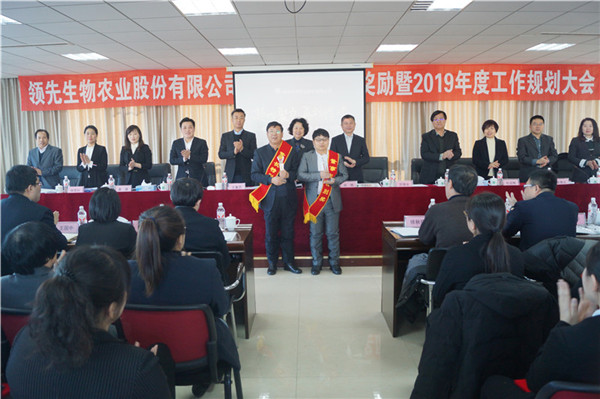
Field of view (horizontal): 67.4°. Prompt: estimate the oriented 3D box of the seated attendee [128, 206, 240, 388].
[{"bbox_3d":[-0.537,0.586,2.265,0.510,1.230,0.820,0,7,8],"label":"seated attendee"}]

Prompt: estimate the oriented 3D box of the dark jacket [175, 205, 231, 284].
[{"bbox_3d":[-0.708,0.330,2.990,0.530,0.650,0.480,0,7,8],"label":"dark jacket"}]

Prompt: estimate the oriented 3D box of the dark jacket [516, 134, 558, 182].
[{"bbox_3d":[3.310,-0.537,6.301,0.510,0.740,0.340,1,8,15],"label":"dark jacket"}]

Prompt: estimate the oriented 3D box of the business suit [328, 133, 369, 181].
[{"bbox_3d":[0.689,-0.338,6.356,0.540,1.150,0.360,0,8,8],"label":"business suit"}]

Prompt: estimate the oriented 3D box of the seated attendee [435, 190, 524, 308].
[{"bbox_3d":[0.921,0.582,2.498,0.500,1.280,0.720,-3,8,-13],"label":"seated attendee"}]

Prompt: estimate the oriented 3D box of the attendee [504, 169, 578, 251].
[{"bbox_3d":[1.585,0.421,3.175,0.540,1.290,0.780,-3,7,-16],"label":"attendee"}]

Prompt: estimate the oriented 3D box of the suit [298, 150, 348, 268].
[{"bbox_3d":[0.271,0.132,5.233,0.560,1.396,0.360,-1,8,3],"label":"suit"}]

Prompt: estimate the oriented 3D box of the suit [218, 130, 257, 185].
[{"bbox_3d":[-0.866,-0.578,6.339,0.530,0.780,0.340,-2,8,-8],"label":"suit"}]

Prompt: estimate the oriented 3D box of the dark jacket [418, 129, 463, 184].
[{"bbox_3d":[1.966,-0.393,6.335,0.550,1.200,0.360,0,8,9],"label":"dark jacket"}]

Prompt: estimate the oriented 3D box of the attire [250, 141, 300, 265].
[{"bbox_3d":[-0.262,0.059,5.244,0.560,1.420,0.360,-2,7,-8],"label":"attire"}]

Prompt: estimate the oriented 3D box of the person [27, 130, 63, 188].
[{"bbox_3d":[-3.586,-0.160,6.424,0.490,1.648,0.380,-2,8,-7],"label":"person"}]

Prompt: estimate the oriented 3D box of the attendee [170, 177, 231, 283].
[{"bbox_3d":[-0.669,0.500,3.122,0.560,1.337,0.740,0,8,9],"label":"attendee"}]

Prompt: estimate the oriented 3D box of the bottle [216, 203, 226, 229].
[{"bbox_3d":[-0.674,0.141,3.861,0.066,0.228,0.066,-1,8,1],"label":"bottle"}]

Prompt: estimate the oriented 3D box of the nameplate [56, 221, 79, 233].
[{"bbox_3d":[-1.994,0.225,3.861,0.200,0.100,0.060,-1,7,0],"label":"nameplate"}]

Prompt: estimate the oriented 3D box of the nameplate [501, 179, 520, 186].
[{"bbox_3d":[2.658,-0.222,5.638,0.200,0.095,0.060,-1,7,0],"label":"nameplate"}]

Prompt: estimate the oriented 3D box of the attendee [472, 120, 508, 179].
[{"bbox_3d":[2.635,-0.254,6.218,0.490,1.620,0.360,1,7,10],"label":"attendee"}]

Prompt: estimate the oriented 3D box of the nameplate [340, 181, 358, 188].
[{"bbox_3d":[0.652,-0.194,5.921,0.215,0.085,0.065,-1,8,1],"label":"nameplate"}]

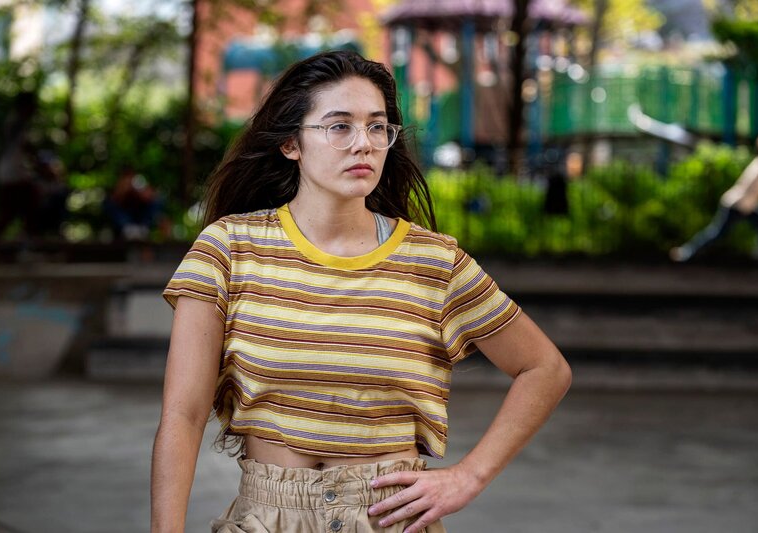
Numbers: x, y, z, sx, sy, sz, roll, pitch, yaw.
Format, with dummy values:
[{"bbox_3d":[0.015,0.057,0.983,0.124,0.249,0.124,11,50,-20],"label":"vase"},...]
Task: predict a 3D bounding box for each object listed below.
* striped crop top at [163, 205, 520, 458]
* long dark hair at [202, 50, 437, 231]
[{"bbox_3d":[-0.059,0.102,3.450,0.550,0.385,0.280,3,0,-3],"label":"striped crop top"},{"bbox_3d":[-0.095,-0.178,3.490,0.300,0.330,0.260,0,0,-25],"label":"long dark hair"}]

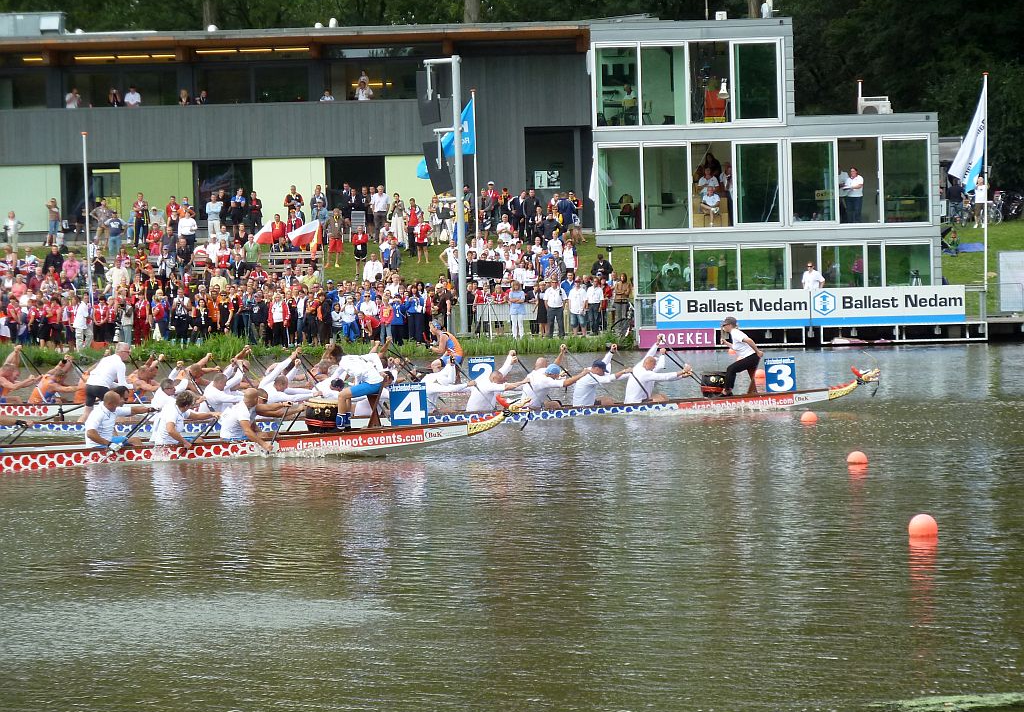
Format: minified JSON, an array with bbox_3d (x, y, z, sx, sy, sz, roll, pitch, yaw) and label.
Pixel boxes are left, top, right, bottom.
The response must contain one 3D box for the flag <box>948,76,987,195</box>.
[{"bbox_3d":[13.115,-6.349,125.200,1.100,3.280,0.400,-1,1,2],"label":"flag"}]

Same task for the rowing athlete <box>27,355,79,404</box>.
[{"bbox_3d":[-8.510,0.492,80.800,0.950,1.080,0.600,-2,1,0],"label":"rowing athlete"}]

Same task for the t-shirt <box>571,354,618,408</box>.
[{"bbox_3d":[1.258,0.356,65.900,0.680,0.780,0.520,-1,1,2],"label":"t-shirt"}]

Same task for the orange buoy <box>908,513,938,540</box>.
[{"bbox_3d":[3.399,1.422,35.900,0.238,0.238,0.238,-2,1,0],"label":"orange buoy"}]

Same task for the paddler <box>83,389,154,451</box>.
[{"bbox_3d":[-4.856,0.835,53.800,0.920,0.880,0.600,-1,1,21],"label":"paddler"}]

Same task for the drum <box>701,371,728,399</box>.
[{"bbox_3d":[3.154,0.446,67.300,0.460,0.420,0.460,-1,1,2],"label":"drum"}]

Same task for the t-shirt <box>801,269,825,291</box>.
[{"bbox_3d":[8.327,-2.078,120.500,0.620,0.660,0.280,-1,1,7],"label":"t-shirt"}]

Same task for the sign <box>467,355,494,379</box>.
[{"bbox_3d":[-0.561,0.292,80.800,0.490,0.545,0.040,-2,1,0],"label":"sign"}]

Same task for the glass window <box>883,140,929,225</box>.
[{"bbox_3d":[11.728,-5.230,129.600,1.330,2.450,0.100,-2,1,4],"label":"glass window"}]

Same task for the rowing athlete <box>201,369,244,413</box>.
[{"bbox_3d":[-4.414,0.686,67.000,0.850,1.020,0.600,-1,1,2],"label":"rowing athlete"}]

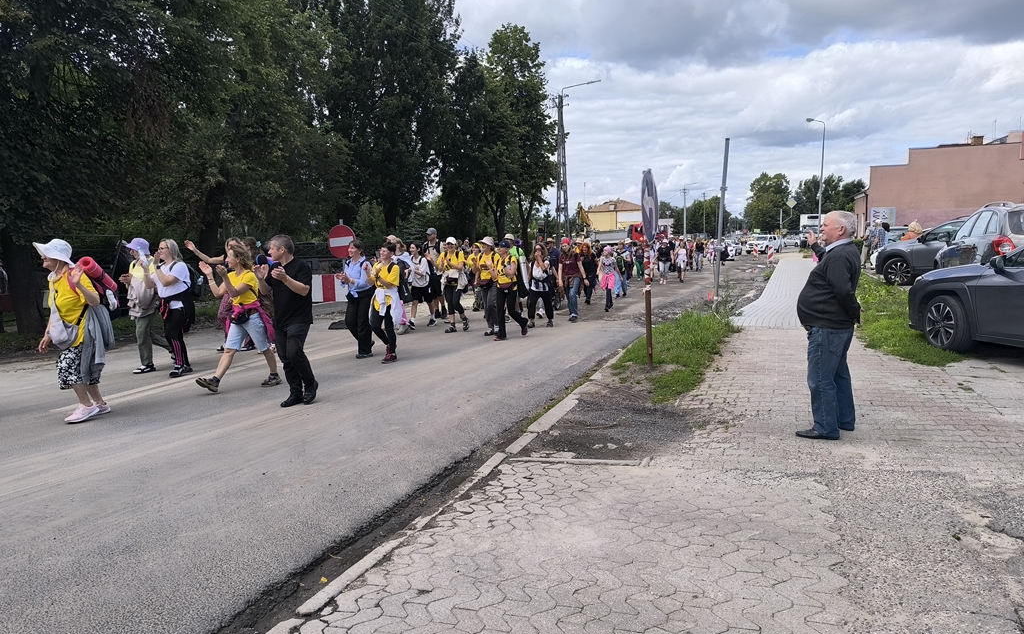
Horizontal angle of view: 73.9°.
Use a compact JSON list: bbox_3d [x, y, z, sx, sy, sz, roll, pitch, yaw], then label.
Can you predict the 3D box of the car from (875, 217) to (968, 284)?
[{"bbox_3d":[10.771,-1.448,15.654,1.820,1.590,4.350,-3,8,-27],"label":"car"}]

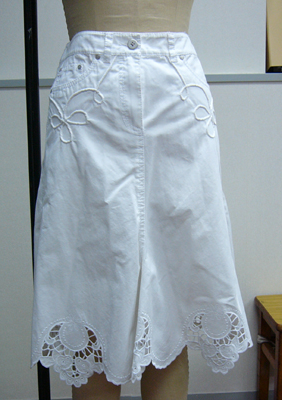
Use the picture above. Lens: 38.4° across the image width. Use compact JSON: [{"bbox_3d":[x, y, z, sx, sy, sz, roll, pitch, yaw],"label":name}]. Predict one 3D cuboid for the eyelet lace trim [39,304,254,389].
[{"bbox_3d":[0.003,0.255,0.865,0.475,0.140,0.270,-2,6,-6],"label":"eyelet lace trim"}]

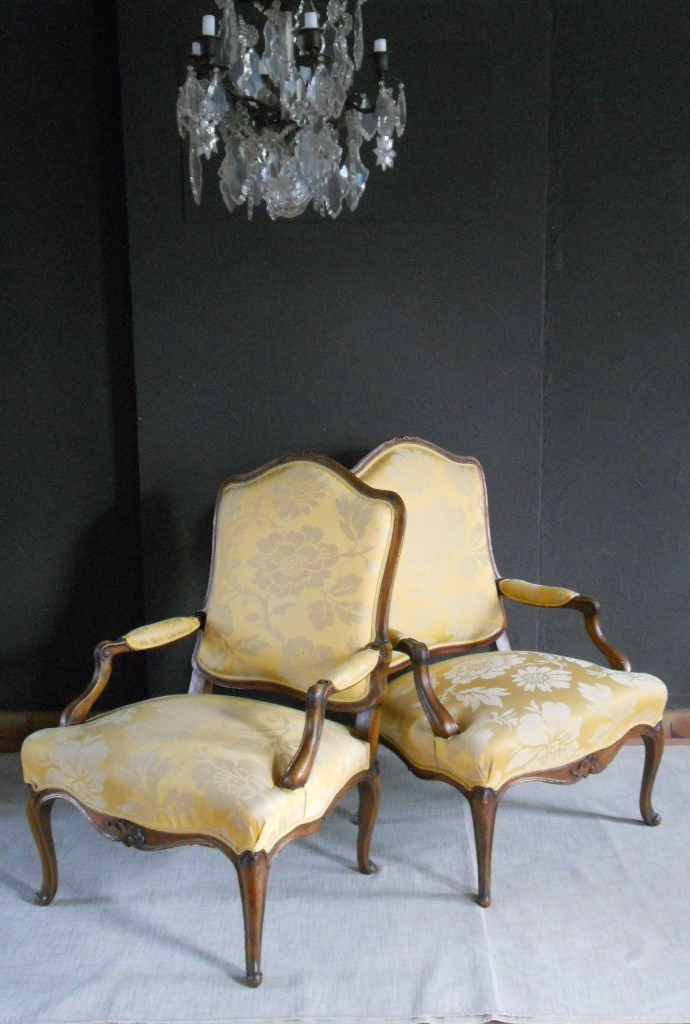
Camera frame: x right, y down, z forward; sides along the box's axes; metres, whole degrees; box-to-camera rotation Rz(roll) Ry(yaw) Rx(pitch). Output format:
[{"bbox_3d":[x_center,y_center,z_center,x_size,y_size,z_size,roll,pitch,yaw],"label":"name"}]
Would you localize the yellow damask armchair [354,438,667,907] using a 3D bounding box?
[{"bbox_3d":[0.369,0.329,2.844,0.670,0.970,0.710,-8,12,-37],"label":"yellow damask armchair"}]

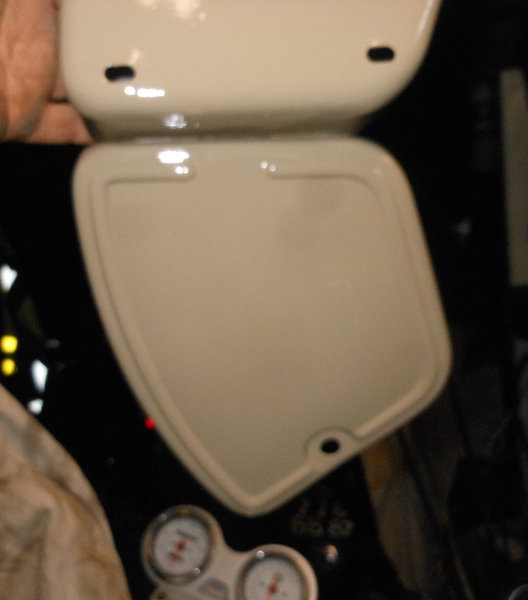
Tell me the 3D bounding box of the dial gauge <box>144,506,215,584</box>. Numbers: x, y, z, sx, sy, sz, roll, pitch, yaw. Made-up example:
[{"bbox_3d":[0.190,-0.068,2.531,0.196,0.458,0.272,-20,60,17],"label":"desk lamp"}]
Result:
[{"bbox_3d":[-0.076,0.234,0.615,0.072,0.072,0.035,16,-25,21],"label":"dial gauge"}]

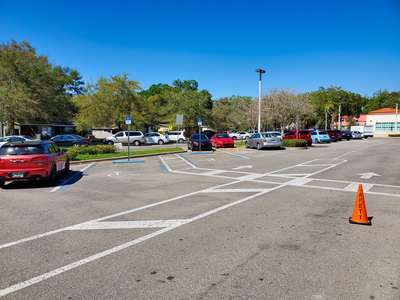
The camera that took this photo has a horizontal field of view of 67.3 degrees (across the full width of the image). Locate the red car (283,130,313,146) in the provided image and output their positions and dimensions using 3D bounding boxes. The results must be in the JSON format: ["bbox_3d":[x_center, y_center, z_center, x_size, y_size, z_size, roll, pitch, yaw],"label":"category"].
[{"bbox_3d":[10.700,-1.273,33.785,1.950,1.750,4.800,0,4,-4],"label":"red car"}]

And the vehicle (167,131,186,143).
[{"bbox_3d":[-4.200,-1.772,42.970,4.650,1.780,1.870,-1,3,-9],"label":"vehicle"}]

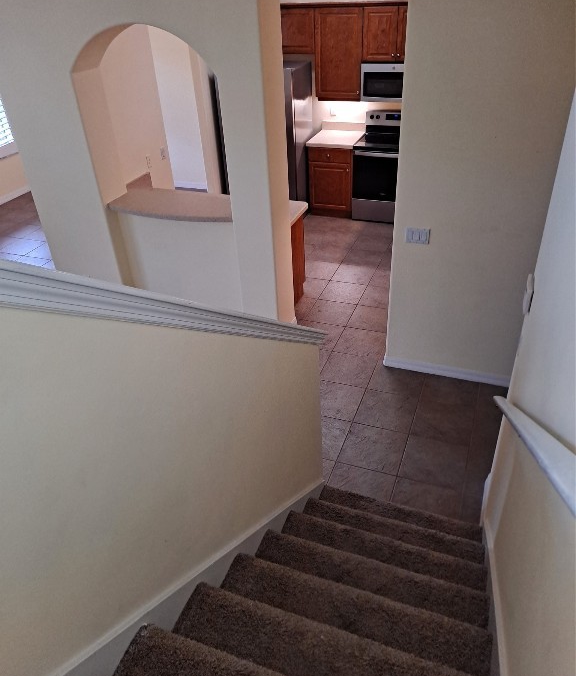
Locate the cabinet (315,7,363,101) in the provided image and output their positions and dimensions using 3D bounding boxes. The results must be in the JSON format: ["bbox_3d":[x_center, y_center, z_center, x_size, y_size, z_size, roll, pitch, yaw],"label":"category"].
[{"bbox_3d":[0.630,-3.305,6.428,0.545,0.972,0.336,10,36,19],"label":"cabinet"}]

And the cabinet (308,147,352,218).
[{"bbox_3d":[0.638,-2.077,7.078,0.573,0.875,0.636,10,36,19],"label":"cabinet"}]

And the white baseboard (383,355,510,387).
[{"bbox_3d":[1.217,0.254,4.253,0.966,0.095,0.016,10,36,19],"label":"white baseboard"}]

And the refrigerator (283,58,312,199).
[{"bbox_3d":[-0.229,-2.433,6.927,0.920,1.732,0.711,10,36,19],"label":"refrigerator"}]

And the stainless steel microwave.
[{"bbox_3d":[1.253,-2.955,6.356,0.768,0.393,0.375,10,36,19],"label":"stainless steel microwave"}]

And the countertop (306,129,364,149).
[{"bbox_3d":[0.604,-2.453,6.819,0.600,0.040,0.667,10,36,19],"label":"countertop"}]

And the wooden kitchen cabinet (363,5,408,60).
[{"bbox_3d":[1.234,-3.377,6.093,0.770,0.549,0.336,10,36,19],"label":"wooden kitchen cabinet"}]

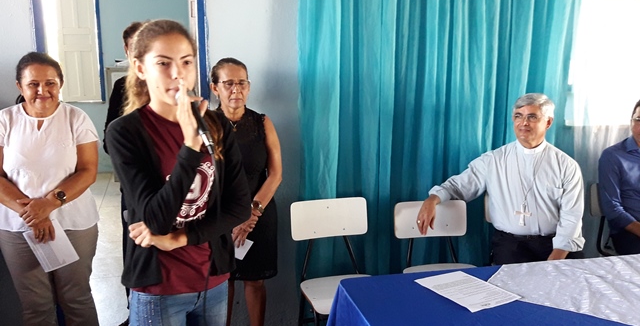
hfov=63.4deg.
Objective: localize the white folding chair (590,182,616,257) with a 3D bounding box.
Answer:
[{"bbox_3d":[1.863,0.579,3.003,0.430,0.840,0.520,-1,13,-11],"label":"white folding chair"}]

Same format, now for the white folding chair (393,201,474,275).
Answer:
[{"bbox_3d":[0.614,0.654,2.583,0.420,0.830,0.510,-1,13,-9],"label":"white folding chair"}]

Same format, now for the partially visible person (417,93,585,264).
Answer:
[{"bbox_3d":[1.015,0.388,2.570,0.850,1.370,0.680,2,13,5],"label":"partially visible person"}]

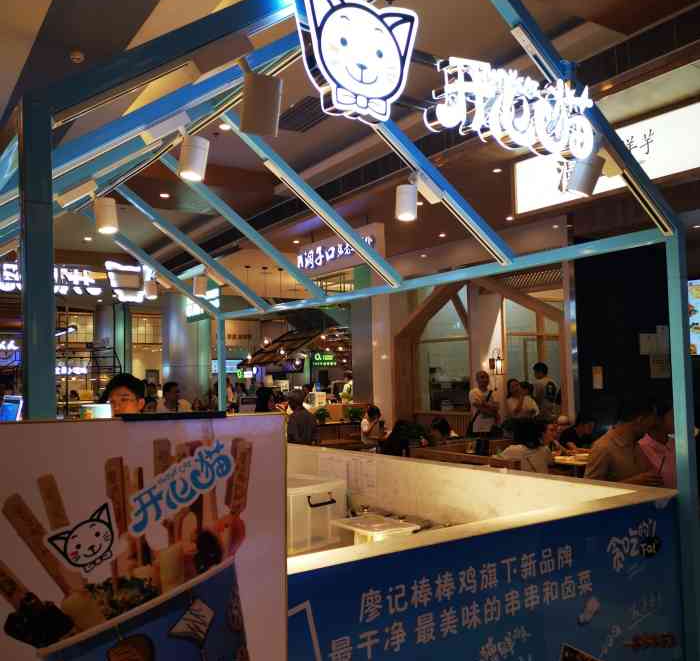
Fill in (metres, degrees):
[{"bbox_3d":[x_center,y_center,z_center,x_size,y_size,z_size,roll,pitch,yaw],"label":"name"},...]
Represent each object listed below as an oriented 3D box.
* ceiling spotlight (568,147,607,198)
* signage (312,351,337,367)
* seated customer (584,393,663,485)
[{"bbox_3d":[0.779,-0.516,2.392,0.084,0.137,0.084,18,3,-1],"label":"ceiling spotlight"},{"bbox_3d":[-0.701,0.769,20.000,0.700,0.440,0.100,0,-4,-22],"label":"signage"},{"bbox_3d":[2.047,1.228,5.376,0.720,1.360,0.520,0,-4,-22],"label":"seated customer"}]

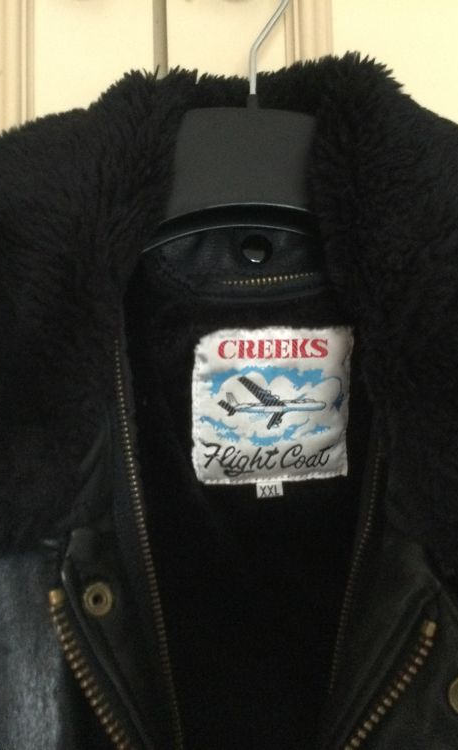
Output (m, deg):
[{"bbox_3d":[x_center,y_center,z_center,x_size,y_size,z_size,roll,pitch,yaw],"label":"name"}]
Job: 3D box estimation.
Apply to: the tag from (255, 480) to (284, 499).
[{"bbox_3d":[0.019,0.054,0.420,0.013,0.008,0.001,-4,5,-10],"label":"tag"}]

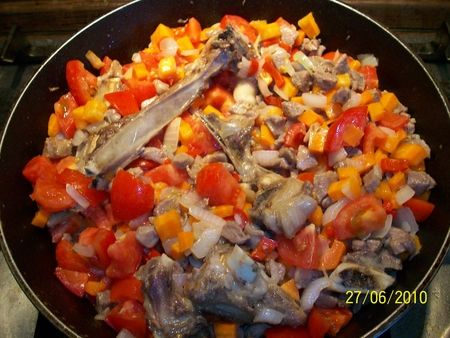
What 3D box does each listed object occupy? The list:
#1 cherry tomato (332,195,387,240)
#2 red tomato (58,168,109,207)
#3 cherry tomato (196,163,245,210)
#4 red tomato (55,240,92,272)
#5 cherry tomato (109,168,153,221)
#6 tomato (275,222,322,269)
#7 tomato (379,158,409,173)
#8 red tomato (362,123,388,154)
[{"bbox_3d":[0.086,0.031,0.284,0.035,0.025,0.030,-1,59,2],"label":"cherry tomato"},{"bbox_3d":[-0.100,0.013,0.314,0.034,0.024,0.027,-1,59,2],"label":"red tomato"},{"bbox_3d":[-0.002,0.011,0.298,0.034,0.028,0.031,-1,59,2],"label":"cherry tomato"},{"bbox_3d":[-0.101,0.057,0.293,0.024,0.020,0.022,-1,59,2],"label":"red tomato"},{"bbox_3d":[-0.063,0.017,0.301,0.030,0.028,0.034,-1,59,2],"label":"cherry tomato"},{"bbox_3d":[0.046,0.048,0.280,0.030,0.023,0.028,-1,59,2],"label":"tomato"},{"bbox_3d":[0.117,-0.002,0.305,0.019,0.010,0.010,-1,59,2],"label":"tomato"},{"bbox_3d":[0.108,-0.022,0.317,0.021,0.020,0.023,-1,59,2],"label":"red tomato"}]

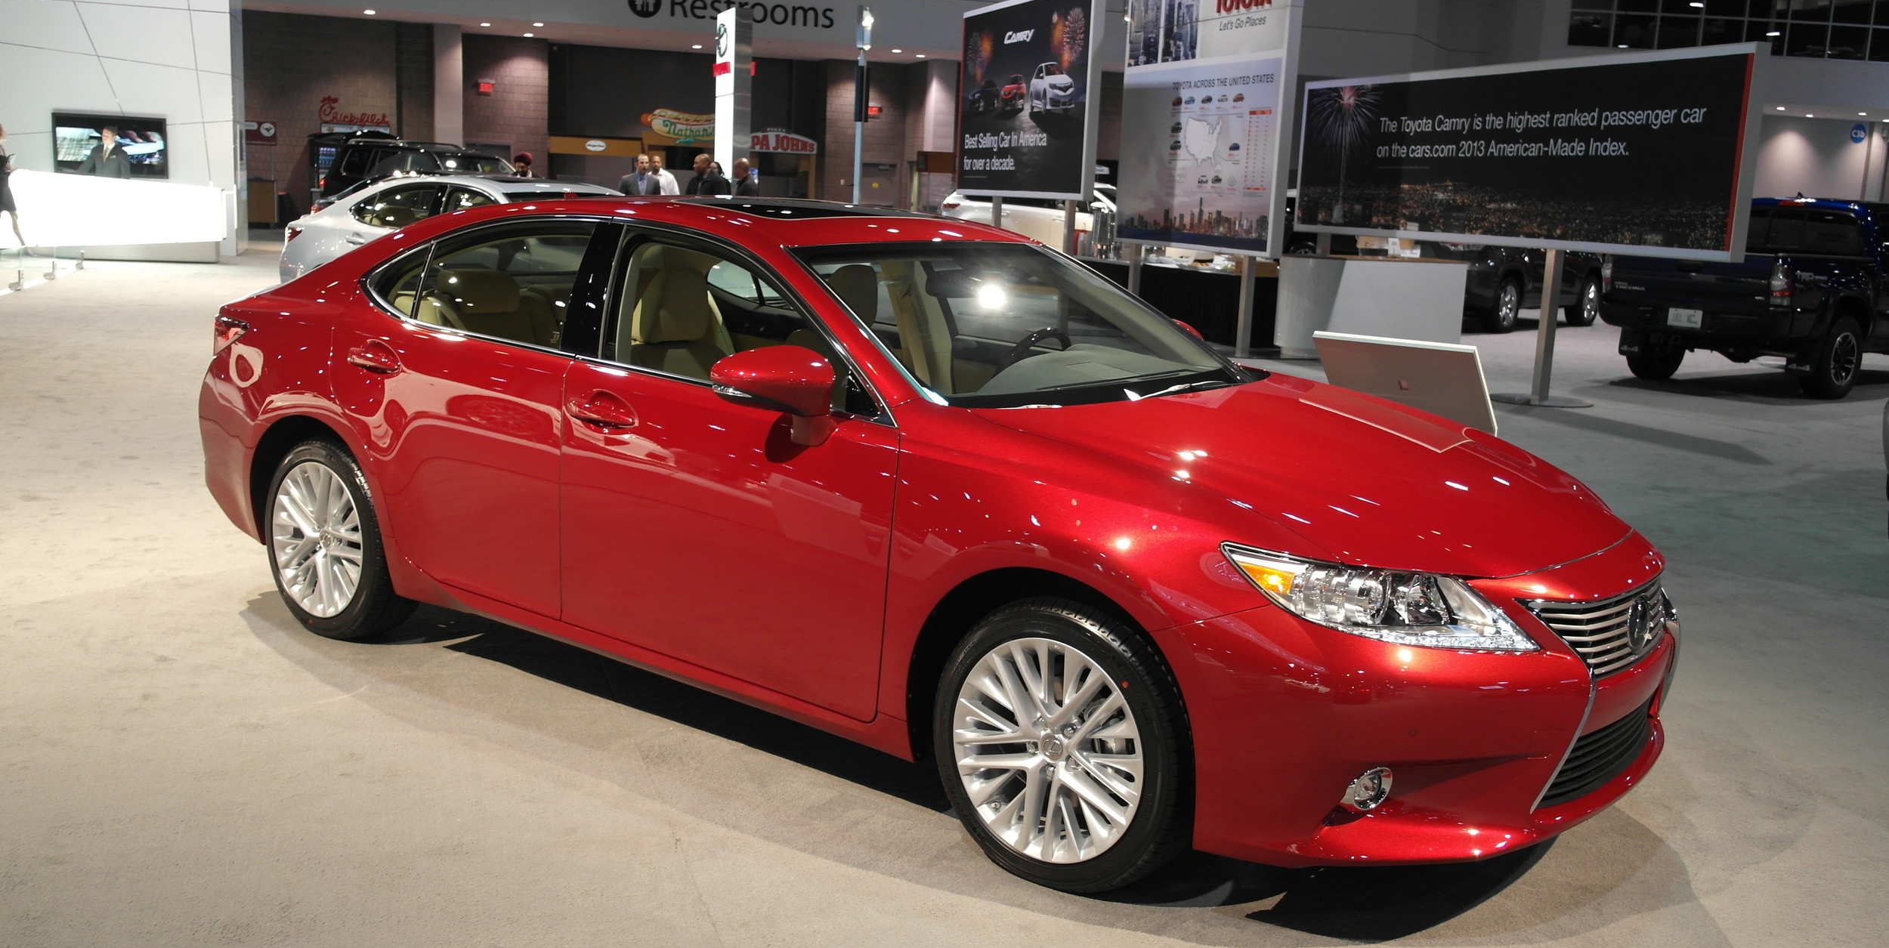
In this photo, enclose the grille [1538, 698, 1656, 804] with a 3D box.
[{"bbox_3d":[1.501,0.600,3.595,0.130,0.165,0.760,10,12,36],"label":"grille"}]

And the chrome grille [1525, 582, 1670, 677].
[{"bbox_3d":[1.490,0.325,3.565,0.160,0.200,0.720,10,12,36],"label":"chrome grille"}]

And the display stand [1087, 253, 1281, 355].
[{"bbox_3d":[2.887,-2.079,19.038,2.956,0.800,0.720,12,13,42],"label":"display stand"}]

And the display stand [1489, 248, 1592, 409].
[{"bbox_3d":[5.299,-1.308,13.772,0.900,1.330,0.900,-1,11,-22],"label":"display stand"}]

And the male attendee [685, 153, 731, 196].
[{"bbox_3d":[-2.583,-2.494,16.930,0.360,1.830,0.540,-5,12,-37],"label":"male attendee"}]

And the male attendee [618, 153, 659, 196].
[{"bbox_3d":[-3.293,-2.519,16.906,0.520,1.820,0.320,0,10,-14],"label":"male attendee"}]

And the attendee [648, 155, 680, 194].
[{"bbox_3d":[-3.249,-2.711,18.016,0.500,1.820,0.320,4,10,5],"label":"attendee"}]

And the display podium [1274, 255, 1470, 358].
[{"bbox_3d":[4.662,-1.930,17.912,2.500,1.060,0.750,-3,11,-29],"label":"display podium"}]

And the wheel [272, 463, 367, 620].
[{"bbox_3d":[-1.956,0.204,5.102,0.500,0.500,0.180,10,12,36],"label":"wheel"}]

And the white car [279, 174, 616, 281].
[{"bbox_3d":[-3.491,-1.707,13.167,4.860,1.460,1.820,9,12,32],"label":"white car"}]

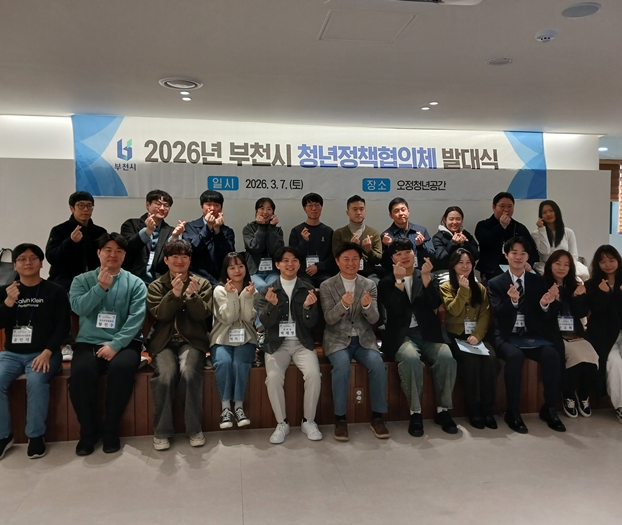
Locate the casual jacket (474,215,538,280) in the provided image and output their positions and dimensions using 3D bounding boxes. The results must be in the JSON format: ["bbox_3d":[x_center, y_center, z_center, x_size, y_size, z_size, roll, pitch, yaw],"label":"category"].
[{"bbox_3d":[1.852,-0.125,5.244,0.620,0.700,0.420,1,4,10],"label":"casual jacket"}]

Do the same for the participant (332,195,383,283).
[{"bbox_3d":[0.421,0.056,4.865,0.480,1.325,0.750,0,3,-6],"label":"participant"}]

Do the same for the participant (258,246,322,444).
[{"bbox_3d":[-0.158,0.548,4.006,0.480,1.306,0.740,0,3,-6],"label":"participant"}]

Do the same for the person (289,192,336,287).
[{"bbox_3d":[0.013,0.053,4.792,0.480,1.338,0.750,0,3,-7],"label":"person"}]

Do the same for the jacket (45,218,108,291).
[{"bbox_3d":[-1.956,-0.035,4.613,0.570,0.723,0.420,-1,3,-14],"label":"jacket"}]

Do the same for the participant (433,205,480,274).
[{"bbox_3d":[1.356,0.080,5.010,0.500,1.180,0.740,0,3,5],"label":"participant"}]

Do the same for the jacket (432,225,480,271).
[{"bbox_3d":[1.343,-0.093,5.139,0.500,0.550,0.420,0,3,6],"label":"jacket"}]

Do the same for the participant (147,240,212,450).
[{"bbox_3d":[-0.934,0.534,3.886,0.470,1.350,0.680,-1,4,-10],"label":"participant"}]

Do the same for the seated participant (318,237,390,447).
[{"bbox_3d":[0.330,0.529,4.089,0.520,1.334,0.760,0,3,-6],"label":"seated participant"}]

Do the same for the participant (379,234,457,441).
[{"bbox_3d":[0.803,0.511,4.169,0.560,1.360,0.720,0,3,-5],"label":"participant"}]

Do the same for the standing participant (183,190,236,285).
[{"bbox_3d":[-0.857,0.058,4.640,0.500,1.345,0.750,-1,3,-10],"label":"standing participant"}]

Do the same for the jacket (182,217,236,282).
[{"bbox_3d":[-0.893,-0.052,4.775,0.500,0.699,0.420,-1,3,-10],"label":"jacket"}]

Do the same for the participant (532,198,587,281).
[{"bbox_3d":[2.326,0.053,5.189,0.500,1.294,0.720,0,3,3],"label":"participant"}]

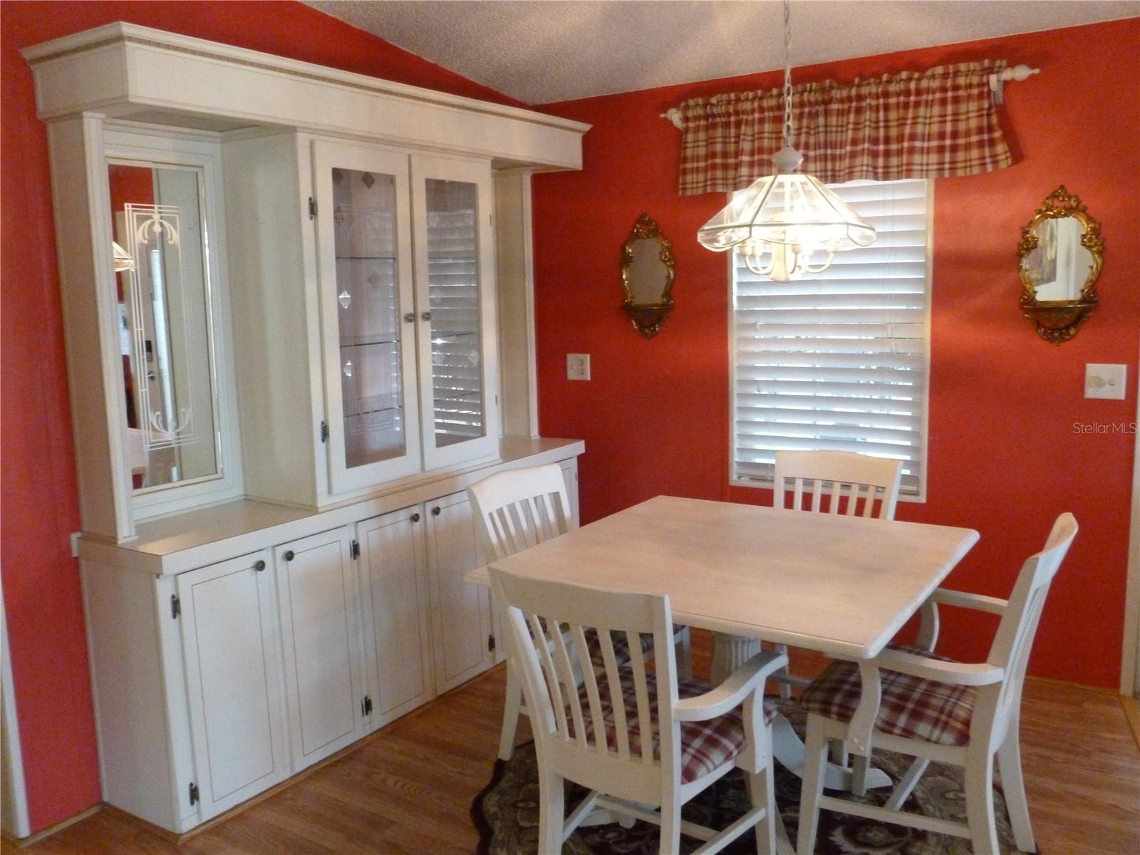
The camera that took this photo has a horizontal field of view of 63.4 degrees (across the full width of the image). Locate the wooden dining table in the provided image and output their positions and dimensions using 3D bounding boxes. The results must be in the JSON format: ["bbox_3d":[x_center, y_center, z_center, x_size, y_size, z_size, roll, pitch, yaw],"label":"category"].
[{"bbox_3d":[0.479,0.708,2.623,1.065,0.745,1.067,4,10,35],"label":"wooden dining table"}]

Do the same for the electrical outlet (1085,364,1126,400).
[{"bbox_3d":[1.837,-0.156,3.164,0.122,0.122,0.011,4,10,34],"label":"electrical outlet"}]

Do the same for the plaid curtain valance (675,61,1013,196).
[{"bbox_3d":[0.999,-1.112,3.522,1.256,0.371,0.110,4,10,34],"label":"plaid curtain valance"}]

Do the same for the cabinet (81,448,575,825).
[{"bbox_3d":[-0.682,0.615,3.457,0.383,0.761,2.042,4,10,34],"label":"cabinet"}]

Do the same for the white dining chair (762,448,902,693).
[{"bbox_3d":[0.765,0.564,2.977,0.559,0.908,0.541,4,10,34],"label":"white dining chair"}]

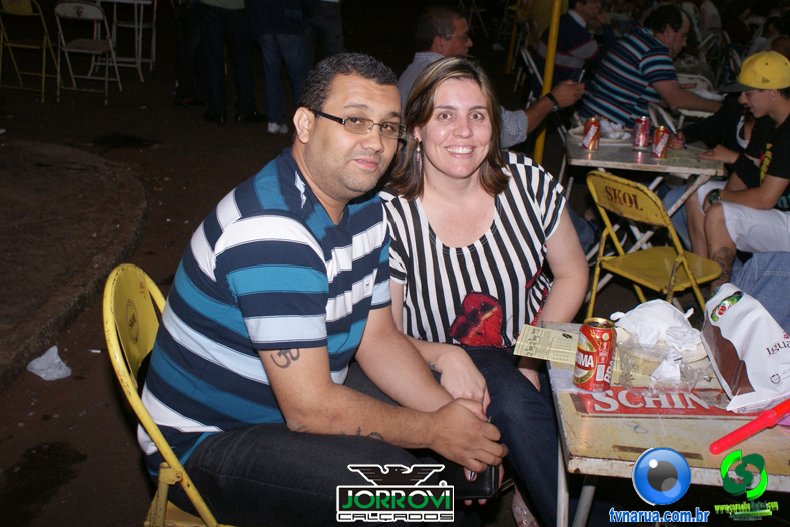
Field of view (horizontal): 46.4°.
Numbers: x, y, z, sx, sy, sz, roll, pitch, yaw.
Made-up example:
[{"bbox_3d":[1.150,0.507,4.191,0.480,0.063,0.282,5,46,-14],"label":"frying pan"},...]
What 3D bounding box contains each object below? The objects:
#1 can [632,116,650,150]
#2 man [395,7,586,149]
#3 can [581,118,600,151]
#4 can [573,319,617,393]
[{"bbox_3d":[1.071,-0.568,3.998,0.066,0.122,0.066,4,18,0],"label":"can"},{"bbox_3d":[0.404,-0.390,3.877,0.760,1.290,0.520,0,18,-11],"label":"man"},{"bbox_3d":[0.824,-0.539,3.855,0.066,0.122,0.066,4,18,0],"label":"can"},{"bbox_3d":[0.363,0.165,1.671,0.066,0.122,0.066,4,18,0],"label":"can"}]

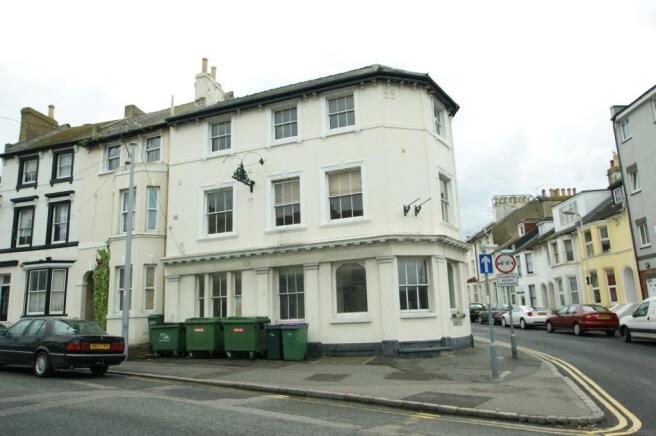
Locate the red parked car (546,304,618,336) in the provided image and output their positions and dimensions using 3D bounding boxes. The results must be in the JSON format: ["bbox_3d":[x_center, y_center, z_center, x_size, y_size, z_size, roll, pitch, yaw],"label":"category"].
[{"bbox_3d":[12.134,4.890,23.562,1.700,1.410,4.400,-2,-11,1],"label":"red parked car"}]

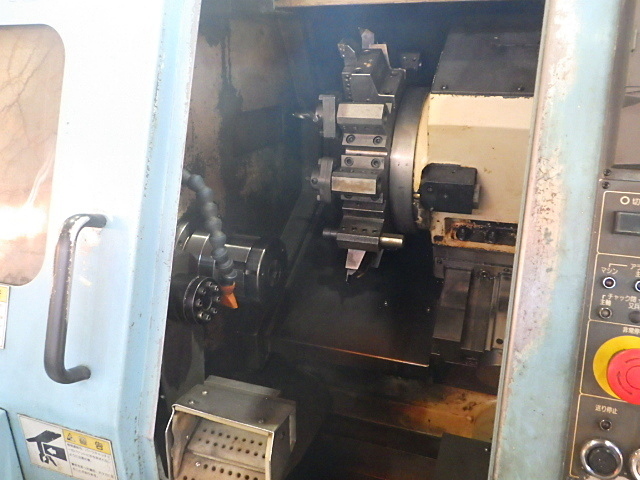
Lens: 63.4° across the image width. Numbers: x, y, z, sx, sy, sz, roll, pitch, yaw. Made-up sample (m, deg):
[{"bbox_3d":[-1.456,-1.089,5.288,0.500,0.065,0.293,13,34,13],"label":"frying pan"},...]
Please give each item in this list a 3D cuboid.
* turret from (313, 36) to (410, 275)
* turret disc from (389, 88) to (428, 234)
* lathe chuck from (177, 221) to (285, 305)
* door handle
[{"bbox_3d":[0.117,-0.163,1.016,0.167,0.470,0.380,6,2,17],"label":"turret"},{"bbox_3d":[0.195,-0.166,1.093,0.050,0.310,0.310,6,1,17],"label":"turret disc"},{"bbox_3d":[-0.169,0.044,0.945,0.175,0.142,0.142,6,1,17],"label":"lathe chuck"},{"bbox_3d":[-0.264,0.065,0.560,0.021,0.190,0.047,6,2,17],"label":"door handle"}]

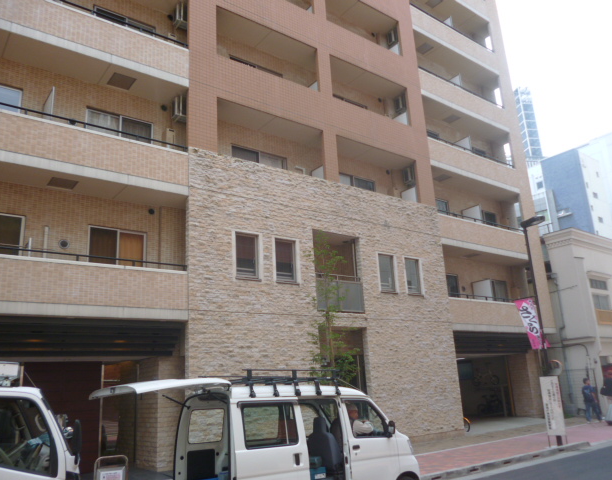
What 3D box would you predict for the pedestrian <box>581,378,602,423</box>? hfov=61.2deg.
[{"bbox_3d":[9.642,5.449,17.680,0.500,1.420,0.500,9,-19,-37],"label":"pedestrian"}]

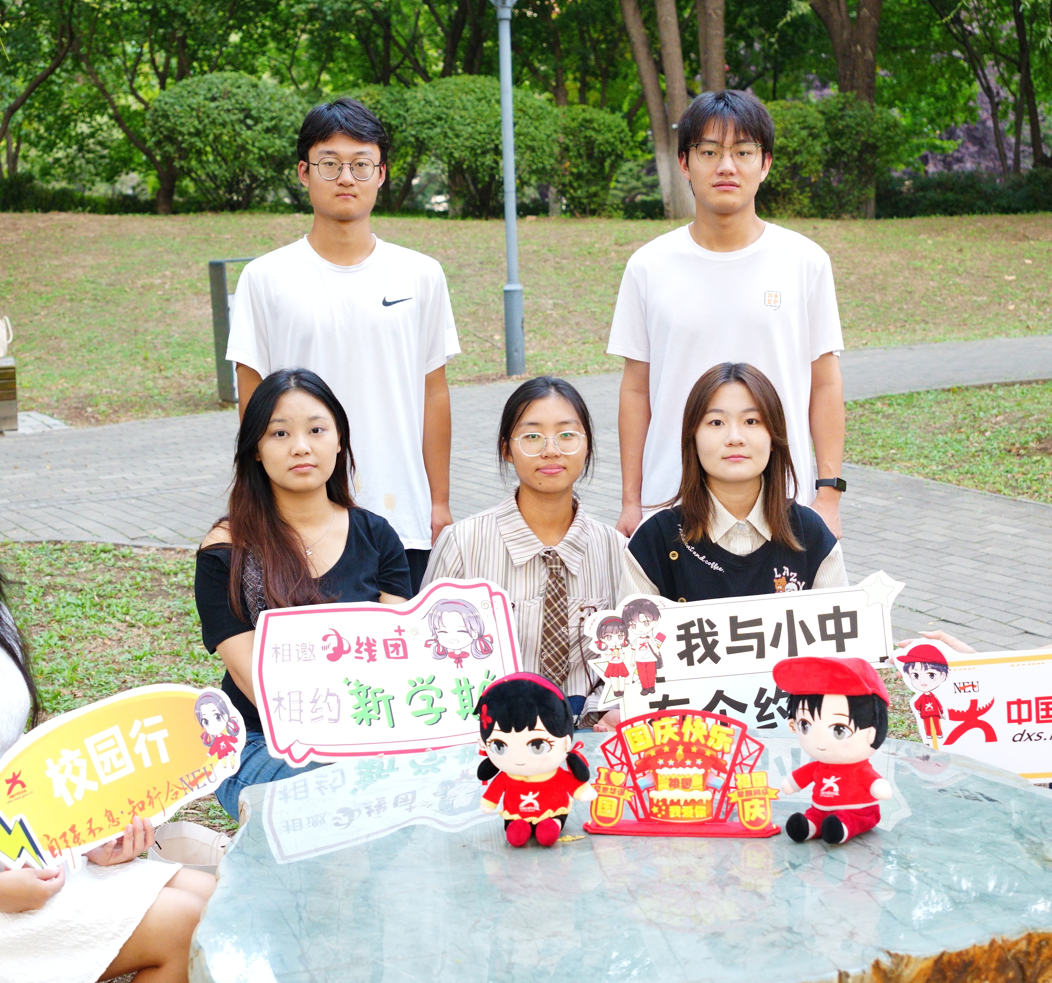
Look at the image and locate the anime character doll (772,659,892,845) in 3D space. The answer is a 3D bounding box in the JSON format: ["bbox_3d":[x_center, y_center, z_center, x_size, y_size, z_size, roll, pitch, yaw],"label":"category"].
[{"bbox_3d":[0.445,0.364,2.712,0.160,0.250,0.165,4,11,29],"label":"anime character doll"}]

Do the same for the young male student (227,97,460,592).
[{"bbox_3d":[-0.372,0.032,4.259,0.510,1.800,0.300,-3,10,-3],"label":"young male student"}]

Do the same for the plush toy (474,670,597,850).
[{"bbox_3d":[0.017,0.378,2.743,0.165,0.240,0.140,0,10,9],"label":"plush toy"}]

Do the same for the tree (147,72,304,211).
[{"bbox_3d":[-3.743,-4.370,23.500,1.850,1.700,1.800,-2,10,0],"label":"tree"}]

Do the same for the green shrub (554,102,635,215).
[{"bbox_3d":[0.826,-4.147,23.500,1.150,1.400,1.200,-2,10,0],"label":"green shrub"}]

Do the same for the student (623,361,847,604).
[{"bbox_3d":[0.401,0.417,3.453,0.470,1.270,0.680,-1,10,3],"label":"student"}]

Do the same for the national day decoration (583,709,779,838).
[{"bbox_3d":[0.223,0.404,2.726,0.280,0.180,0.050,-1,10,5],"label":"national day decoration"}]

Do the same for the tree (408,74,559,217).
[{"bbox_3d":[-0.546,-4.312,23.500,1.850,1.750,1.800,-2,10,0],"label":"tree"}]

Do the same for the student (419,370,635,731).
[{"bbox_3d":[0.040,0.422,3.550,0.460,1.250,0.680,-2,10,-1],"label":"student"}]

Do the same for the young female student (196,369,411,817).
[{"bbox_3d":[-0.374,0.454,3.366,0.460,1.280,0.700,-3,10,-5],"label":"young female student"}]

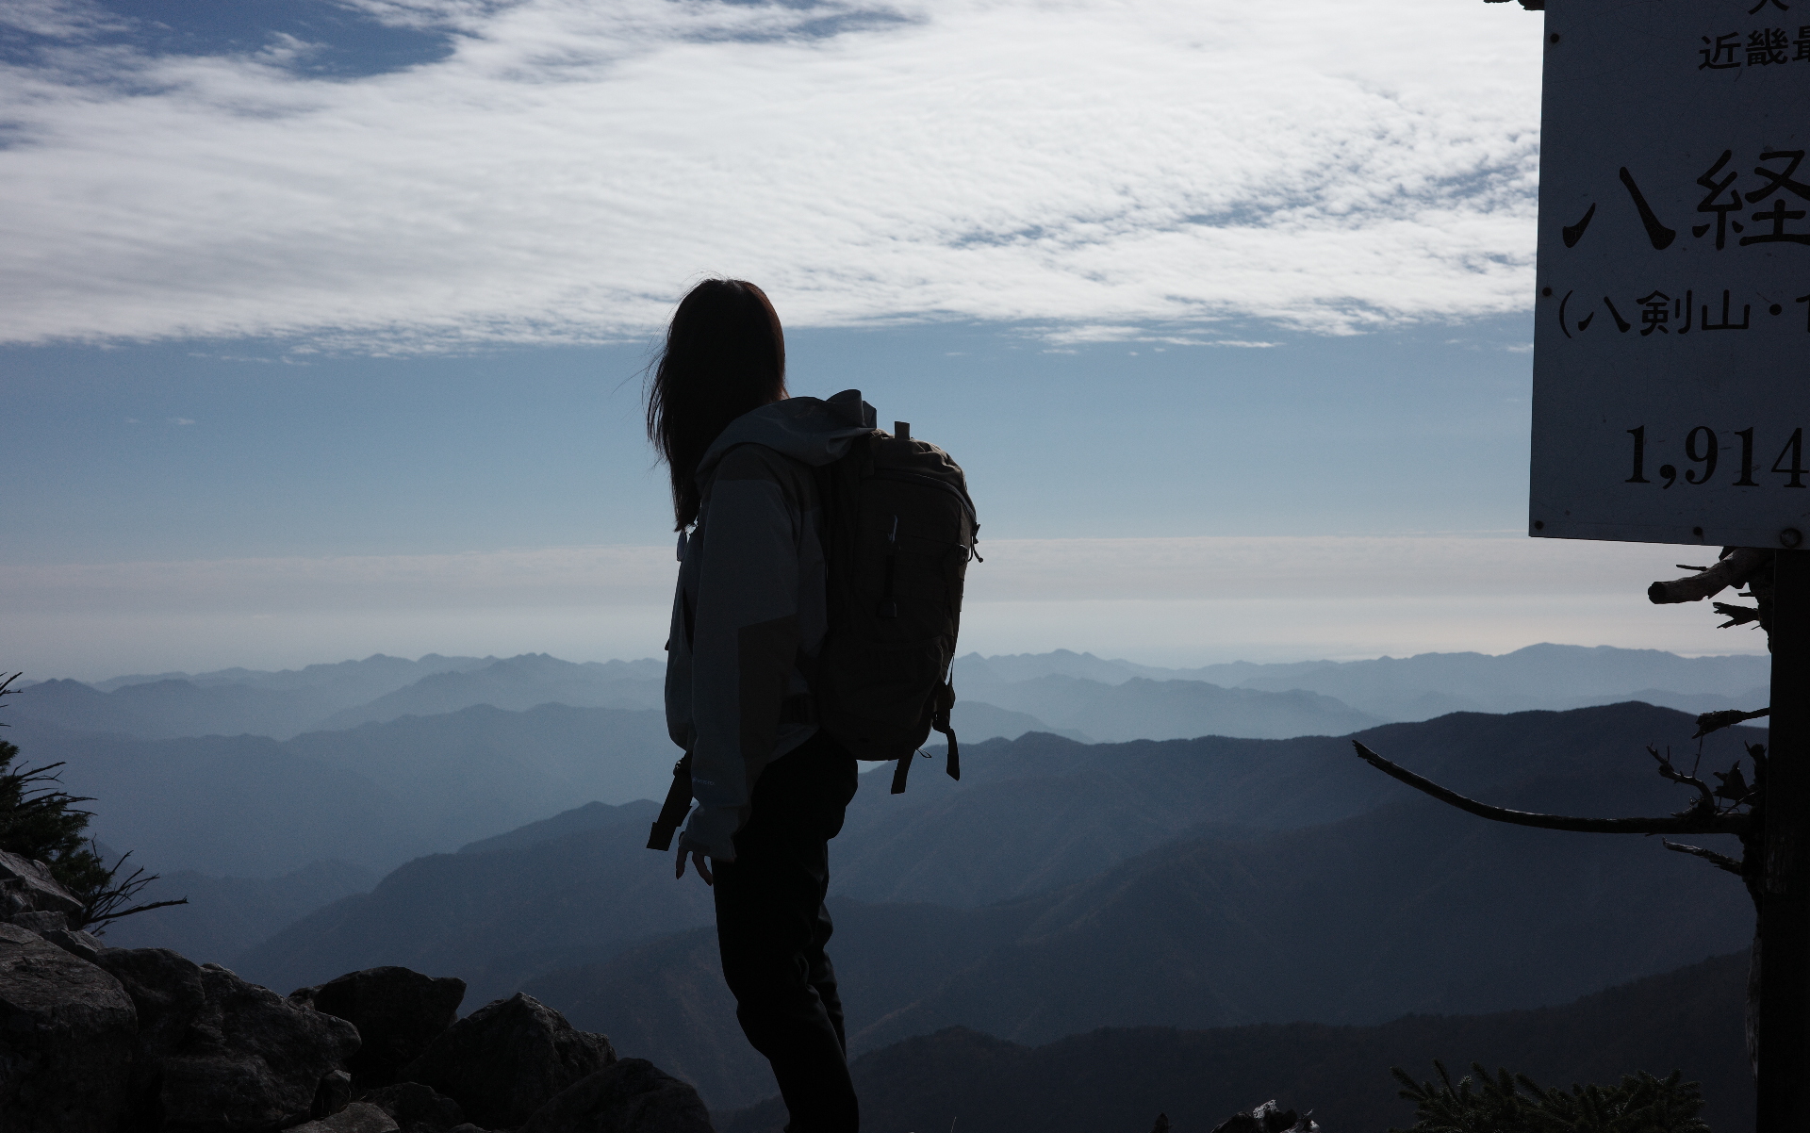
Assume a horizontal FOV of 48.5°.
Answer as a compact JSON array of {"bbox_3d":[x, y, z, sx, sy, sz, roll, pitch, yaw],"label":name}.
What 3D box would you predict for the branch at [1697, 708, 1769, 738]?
[{"bbox_3d":[0.991,0.186,2.400,0.095,0.036,0.045,0,-1,0],"label":"branch"}]

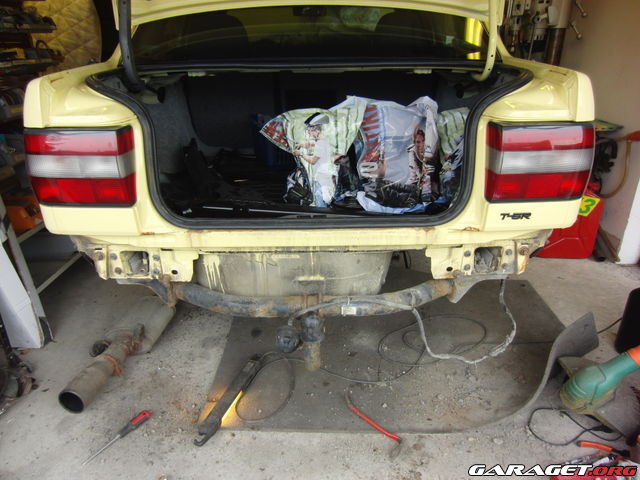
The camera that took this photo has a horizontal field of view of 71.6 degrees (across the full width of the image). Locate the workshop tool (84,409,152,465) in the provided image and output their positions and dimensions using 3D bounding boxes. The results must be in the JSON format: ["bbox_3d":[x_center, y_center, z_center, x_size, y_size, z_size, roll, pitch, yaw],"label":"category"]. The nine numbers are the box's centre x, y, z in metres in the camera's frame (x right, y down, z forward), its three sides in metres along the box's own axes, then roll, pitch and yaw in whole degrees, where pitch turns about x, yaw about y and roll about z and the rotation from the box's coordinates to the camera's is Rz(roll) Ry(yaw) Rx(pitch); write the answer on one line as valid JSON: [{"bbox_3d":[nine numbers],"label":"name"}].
[{"bbox_3d":[-0.616,0.603,1.355,0.028,0.028,0.235,17,30,33],"label":"workshop tool"}]

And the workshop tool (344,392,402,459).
[{"bbox_3d":[0.166,0.570,1.419,0.055,0.025,0.265,-17,29,-32],"label":"workshop tool"}]

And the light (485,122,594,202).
[{"bbox_3d":[0.614,-0.224,1.290,0.305,0.220,0.125,0,24,0],"label":"light"}]

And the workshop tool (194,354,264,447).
[{"bbox_3d":[-0.294,0.519,1.494,0.060,0.060,0.430,9,26,19],"label":"workshop tool"}]

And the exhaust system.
[{"bbox_3d":[-0.732,0.403,1.659,0.190,0.145,0.540,7,25,15],"label":"exhaust system"}]

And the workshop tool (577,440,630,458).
[{"bbox_3d":[0.832,0.618,1.304,0.155,0.022,0.045,7,25,15],"label":"workshop tool"}]

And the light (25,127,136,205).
[{"bbox_3d":[-0.676,-0.215,1.290,0.305,0.220,0.125,0,24,0],"label":"light"}]

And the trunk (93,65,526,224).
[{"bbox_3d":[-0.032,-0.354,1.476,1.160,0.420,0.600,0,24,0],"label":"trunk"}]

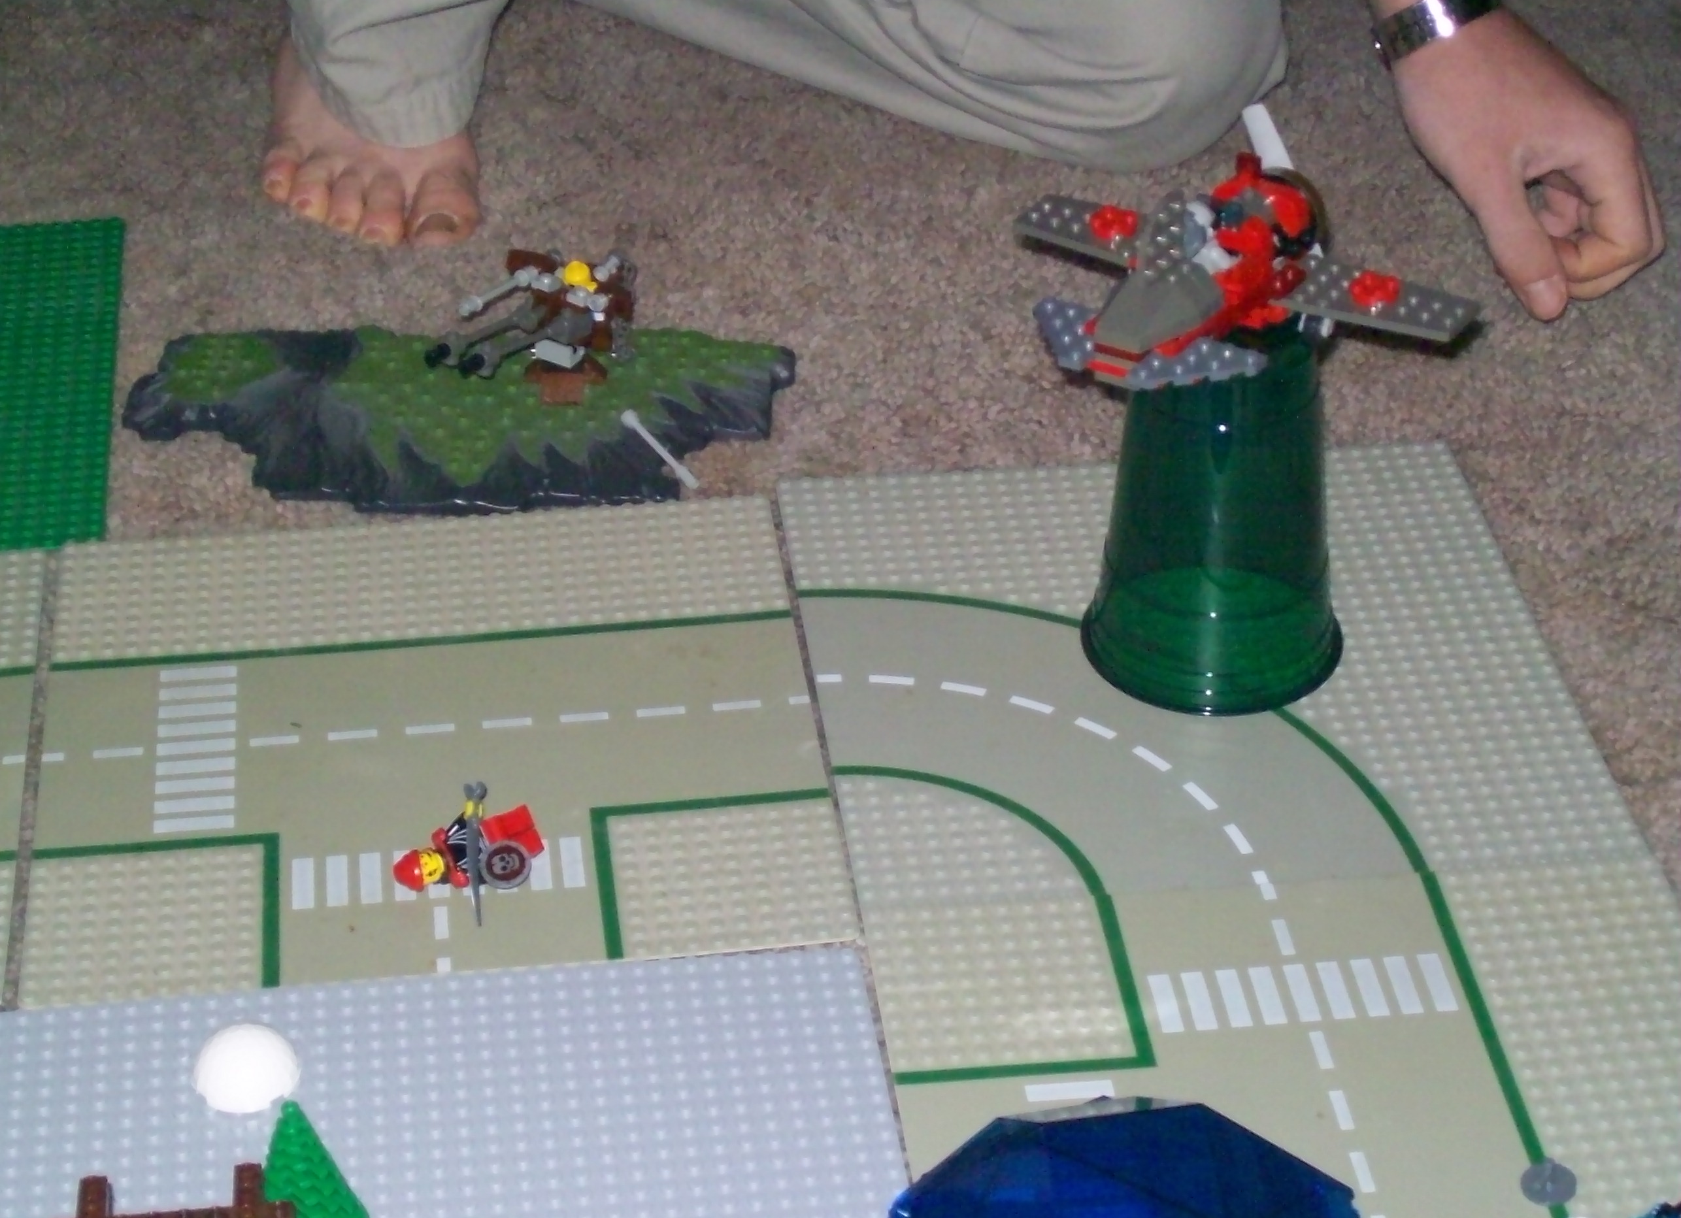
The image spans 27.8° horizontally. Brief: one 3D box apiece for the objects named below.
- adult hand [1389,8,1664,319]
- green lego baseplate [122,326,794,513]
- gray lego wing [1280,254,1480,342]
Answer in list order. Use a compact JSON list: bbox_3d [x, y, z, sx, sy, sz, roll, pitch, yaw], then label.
[{"bbox_3d":[0.284,-0.181,1.389,0.080,0.090,0.130,-12,36,-17],"label":"adult hand"},{"bbox_3d":[-0.144,-0.076,1.289,0.254,0.017,0.122,-1,34,-1],"label":"green lego baseplate"},{"bbox_3d":[0.168,-0.097,1.084,0.070,0.006,0.032,19,38,29],"label":"gray lego wing"}]

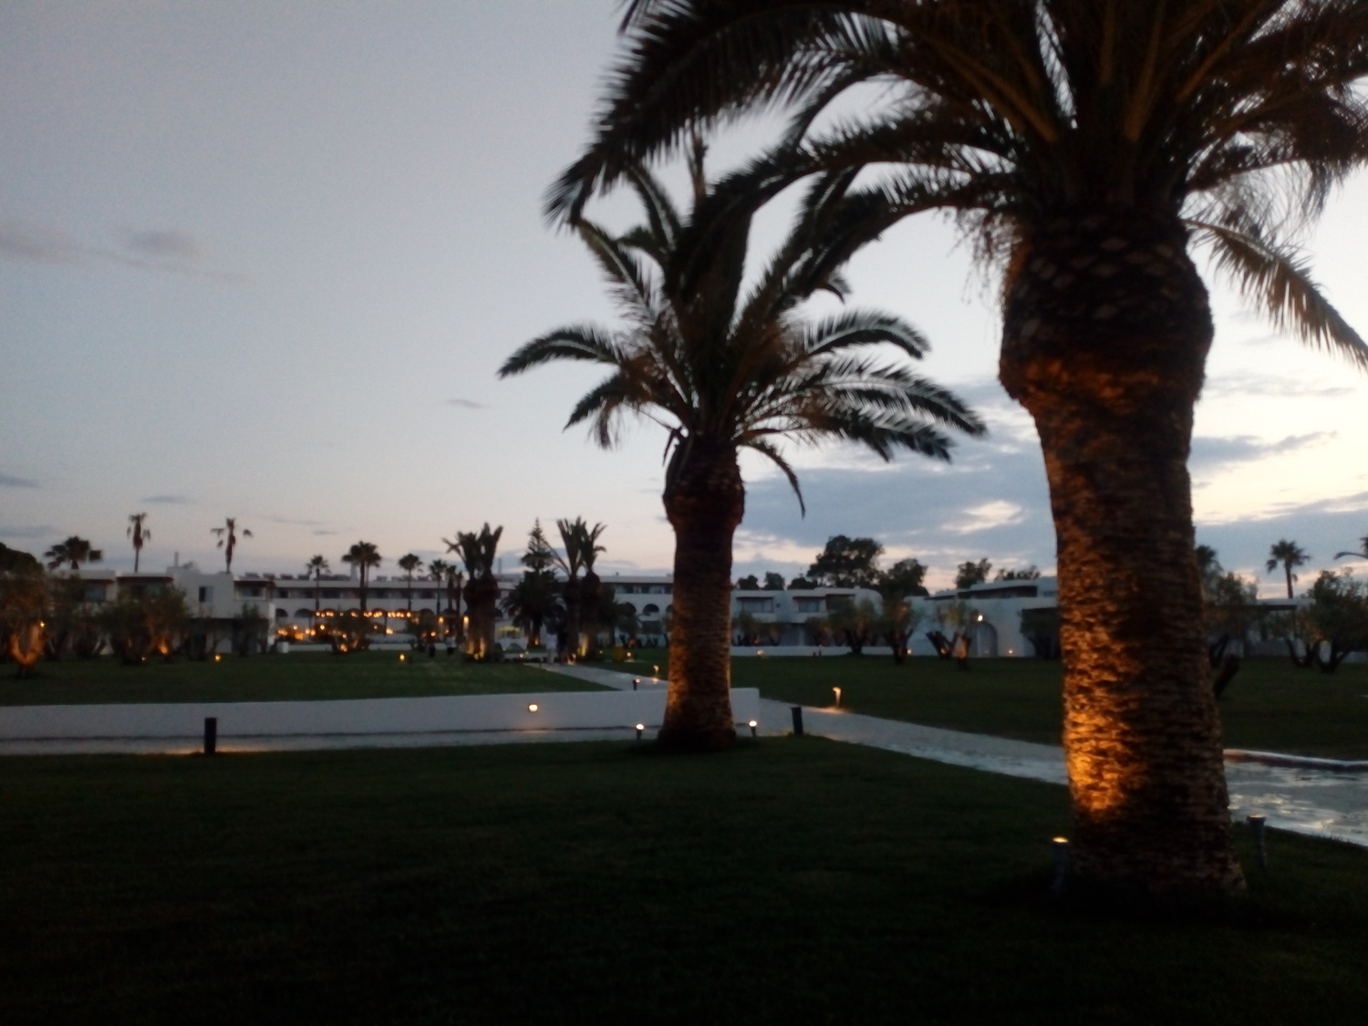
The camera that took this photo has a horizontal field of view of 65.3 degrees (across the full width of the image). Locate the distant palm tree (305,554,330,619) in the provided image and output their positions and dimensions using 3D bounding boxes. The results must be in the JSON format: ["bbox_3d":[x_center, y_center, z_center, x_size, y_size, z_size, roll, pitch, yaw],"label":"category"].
[{"bbox_3d":[-42.884,10.312,124.639,2.876,11.035,2.876,0,-7,0],"label":"distant palm tree"}]

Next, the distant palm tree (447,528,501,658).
[{"bbox_3d":[-10.601,4.043,54.000,2.750,6.840,2.700,1,-6,-11],"label":"distant palm tree"}]

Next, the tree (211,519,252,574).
[{"bbox_3d":[-48.928,7.643,114.880,4.390,14.105,4.390,0,-7,0],"label":"tree"}]

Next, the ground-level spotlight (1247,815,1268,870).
[{"bbox_3d":[3.759,2.150,6.982,0.115,0.326,0.115,0,-7,0],"label":"ground-level spotlight"}]

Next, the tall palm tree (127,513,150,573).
[{"bbox_3d":[-59.000,7.354,114.913,2.543,14.688,2.543,0,-7,0],"label":"tall palm tree"}]

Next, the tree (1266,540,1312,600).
[{"bbox_3d":[53.835,7.398,94.776,3.998,9.991,3.998,0,-7,0],"label":"tree"}]

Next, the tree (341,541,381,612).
[{"bbox_3d":[-36.289,9.209,119.733,4.446,12.105,4.446,0,-7,0],"label":"tree"}]

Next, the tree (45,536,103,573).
[{"bbox_3d":[-60.181,7.888,104.786,5.797,11.309,5.797,0,-7,0],"label":"tree"}]

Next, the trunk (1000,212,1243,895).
[{"bbox_3d":[2.698,0.175,6.472,1.312,4.136,1.272,-2,-7,0],"label":"trunk"}]

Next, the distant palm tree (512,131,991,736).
[{"bbox_3d":[0.838,-1.118,15.228,6.810,8.706,6.810,0,-7,0],"label":"distant palm tree"}]

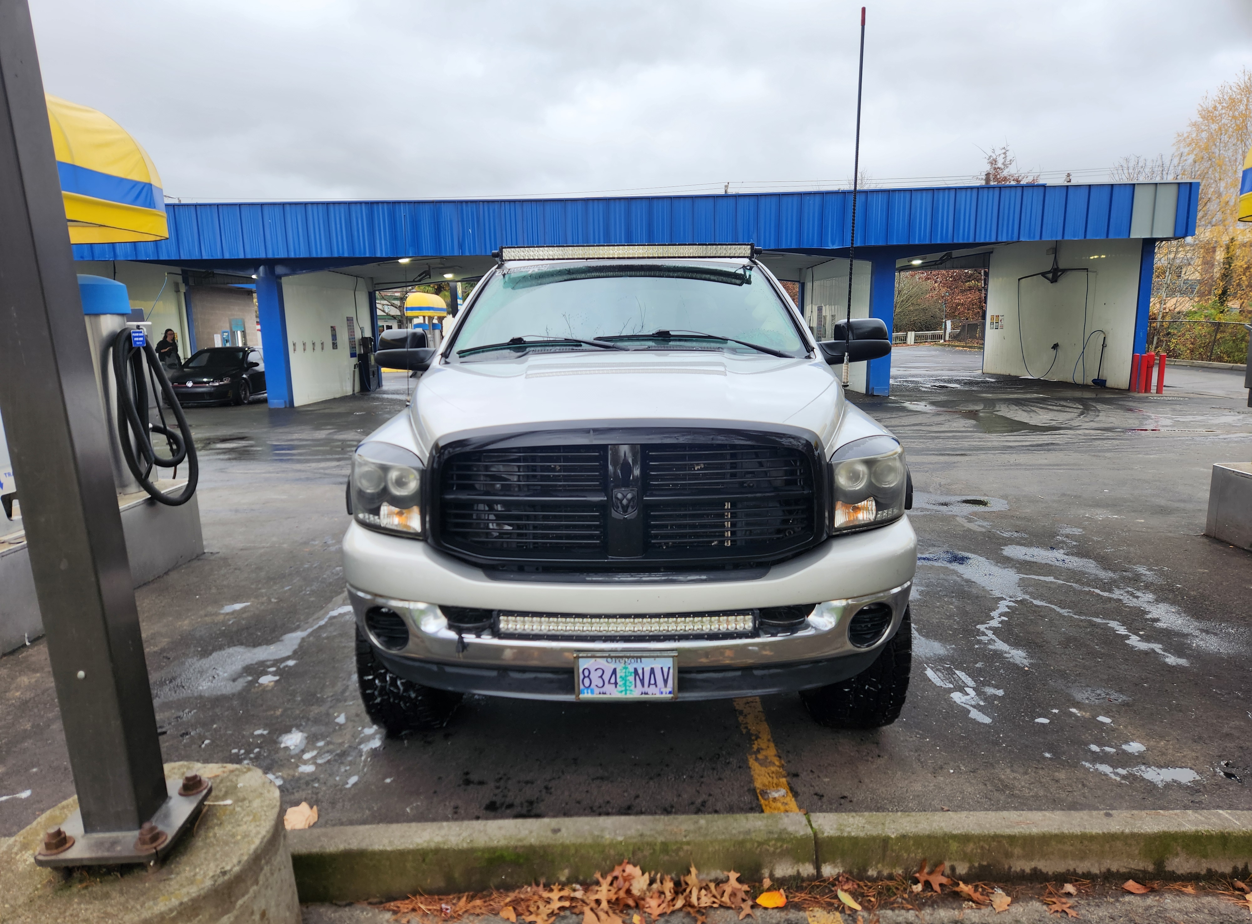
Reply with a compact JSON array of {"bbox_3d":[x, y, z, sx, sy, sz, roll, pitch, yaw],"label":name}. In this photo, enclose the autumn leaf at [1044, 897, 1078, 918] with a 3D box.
[{"bbox_3d":[1.259,1.289,2.409,0.105,0.020,0.085,-1,10,0],"label":"autumn leaf"}]

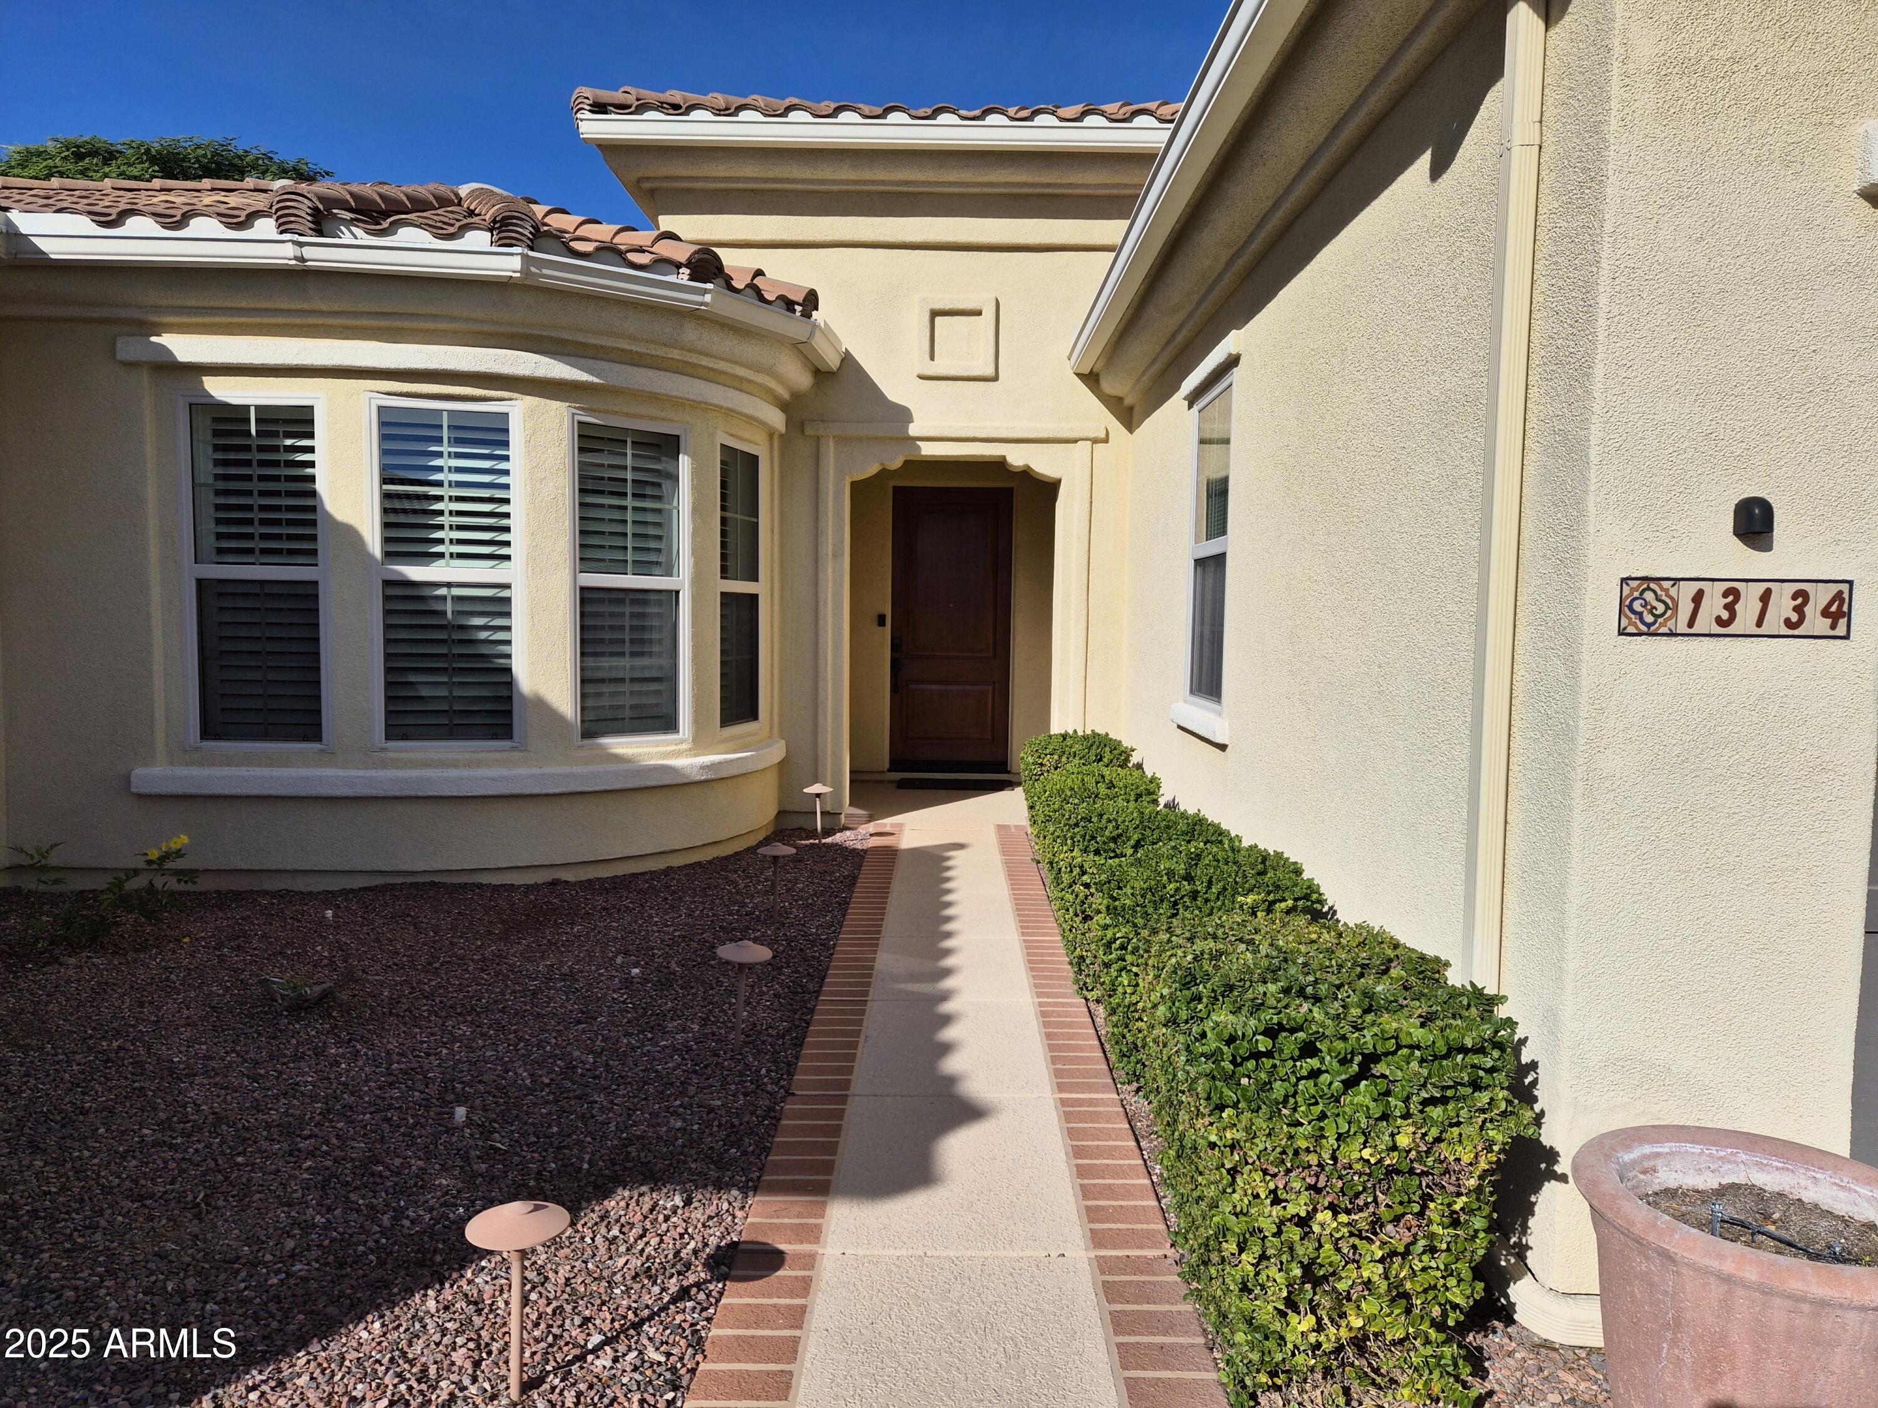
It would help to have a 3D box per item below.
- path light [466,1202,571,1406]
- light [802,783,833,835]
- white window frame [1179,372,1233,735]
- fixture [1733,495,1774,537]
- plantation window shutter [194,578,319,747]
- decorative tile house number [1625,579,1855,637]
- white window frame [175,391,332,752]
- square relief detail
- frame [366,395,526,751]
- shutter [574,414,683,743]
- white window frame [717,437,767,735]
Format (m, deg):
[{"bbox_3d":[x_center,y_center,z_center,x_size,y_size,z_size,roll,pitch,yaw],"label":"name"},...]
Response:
[{"bbox_3d":[-0.810,1.152,2.397,0.202,0.392,0.202,1,4,0],"label":"path light"},{"bbox_3d":[-0.761,0.683,7.899,0.190,0.365,0.190,1,4,0],"label":"light"},{"bbox_3d":[1.286,-0.706,5.975,0.090,1.560,0.890,1,4,0],"label":"white window frame"},{"bbox_3d":[1.564,-0.357,2.373,0.068,0.074,0.050,1,4,0],"label":"fixture"},{"bbox_3d":[-3.507,-0.226,6.452,0.640,0.850,0.060,1,4,-2],"label":"plantation window shutter"},{"bbox_3d":[1.617,-0.193,2.530,0.472,0.119,0.015,1,4,0],"label":"decorative tile house number"},{"bbox_3d":[-3.514,-0.660,6.432,0.755,1.830,0.090,1,4,1],"label":"white window frame"},{"bbox_3d":[0.121,-2.466,8.403,0.536,0.535,0.060,1,4,0],"label":"square relief detail"},{"bbox_3d":[-2.579,-0.660,6.574,0.680,1.760,0.060,0,4,-11],"label":"frame"},{"bbox_3d":[-1.736,-0.677,7.019,0.060,1.722,0.671,5,6,44],"label":"shutter"},{"bbox_3d":[-1.258,-0.723,7.919,0.090,1.830,0.750,2,4,13],"label":"white window frame"}]

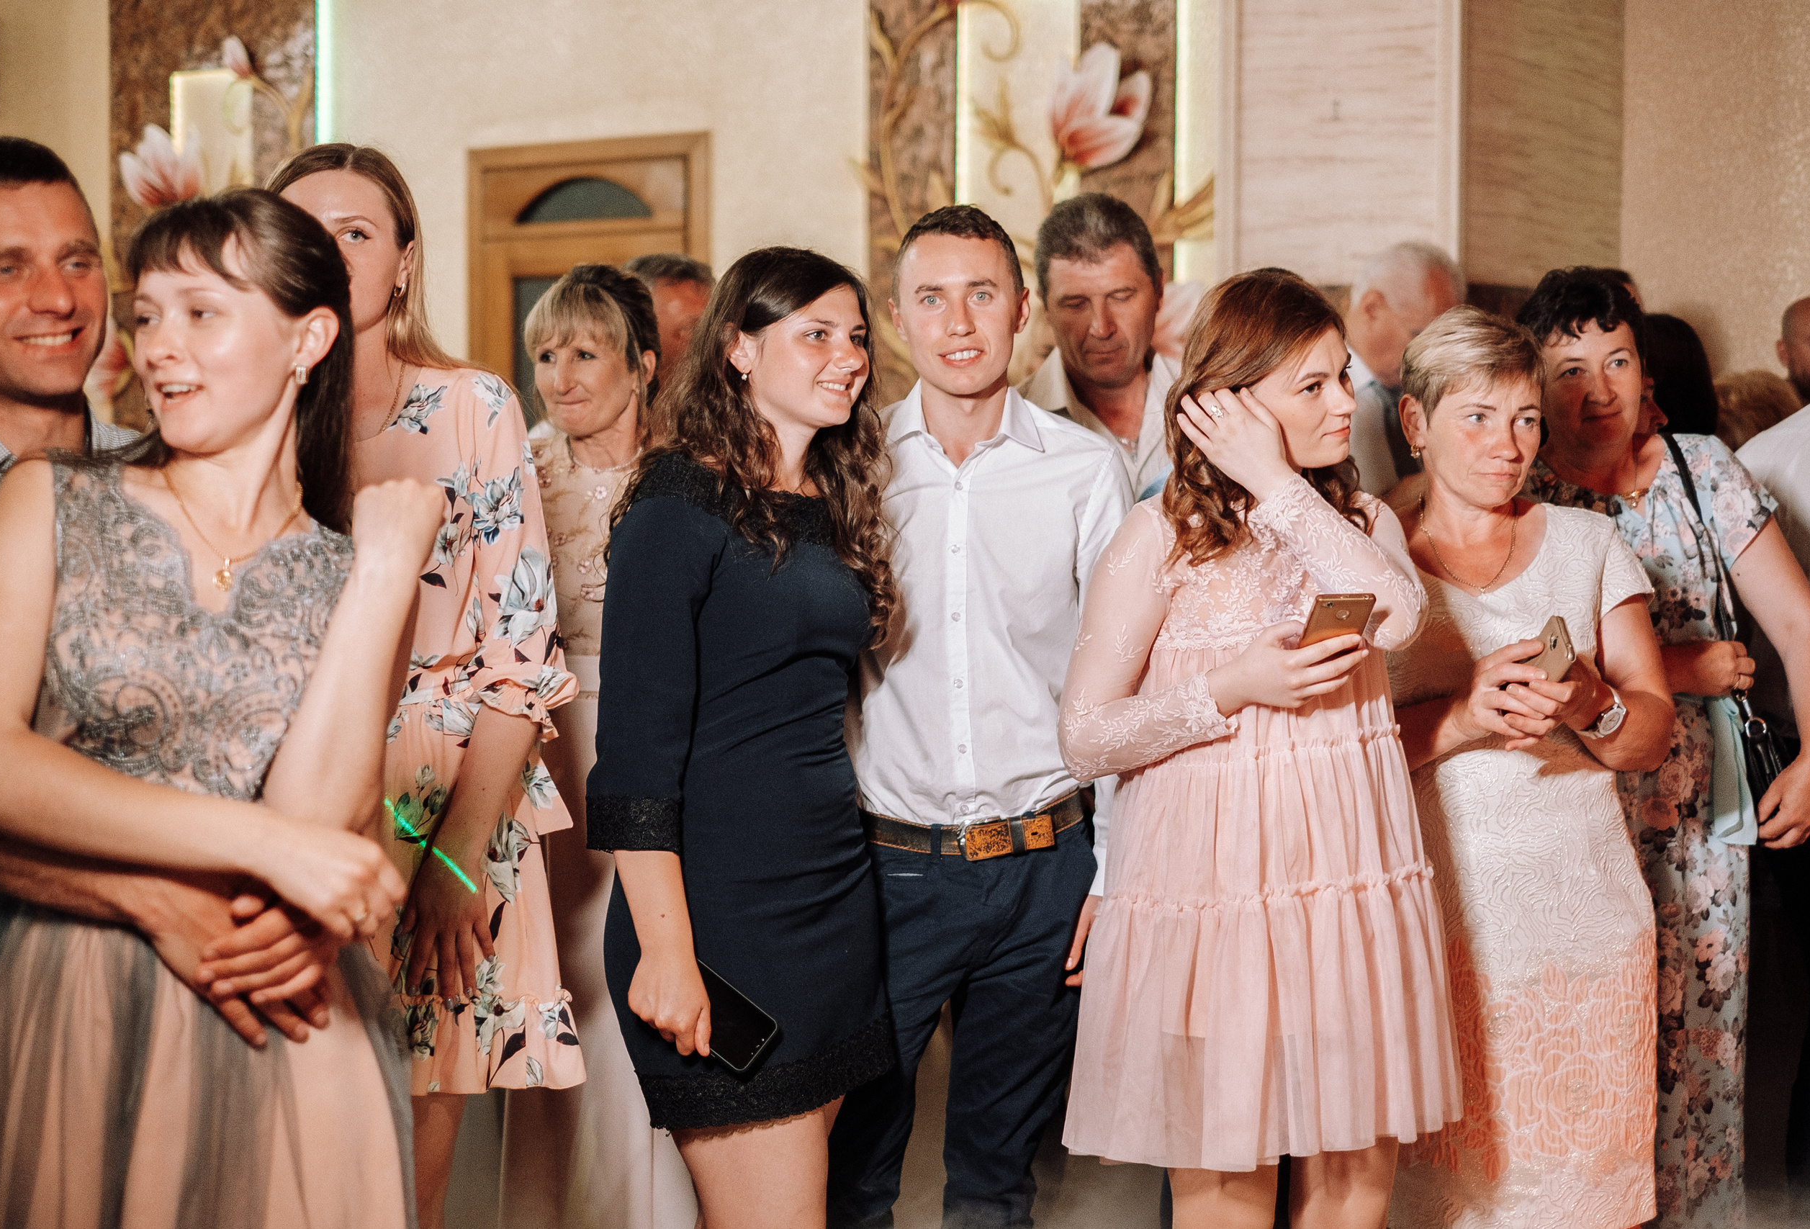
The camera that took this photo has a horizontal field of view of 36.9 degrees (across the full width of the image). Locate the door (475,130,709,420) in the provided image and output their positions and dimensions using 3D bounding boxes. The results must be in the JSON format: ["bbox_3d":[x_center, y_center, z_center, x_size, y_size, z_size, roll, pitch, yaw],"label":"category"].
[{"bbox_3d":[-0.844,-0.108,7.380,0.780,2.340,0.120,2,2,28],"label":"door"}]

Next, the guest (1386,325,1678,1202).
[{"bbox_3d":[0.711,0.440,3.281,0.440,1.610,0.360,1,2,7],"label":"guest"}]

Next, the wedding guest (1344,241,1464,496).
[{"bbox_3d":[0.814,0.268,4.584,0.500,1.790,0.340,-1,2,-27],"label":"wedding guest"}]

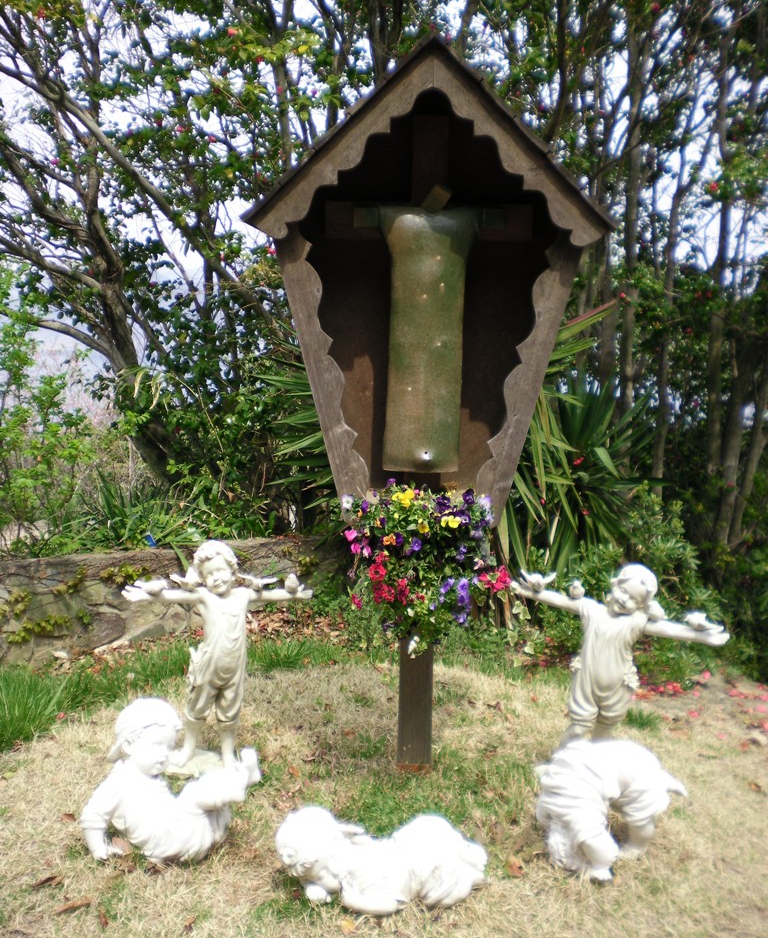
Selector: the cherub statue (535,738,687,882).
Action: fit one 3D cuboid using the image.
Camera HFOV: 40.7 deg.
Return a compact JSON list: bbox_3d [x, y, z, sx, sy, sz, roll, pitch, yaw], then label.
[{"bbox_3d":[0.689,1.002,3.146,0.410,0.360,0.280,-1,5,-28],"label":"cherub statue"}]

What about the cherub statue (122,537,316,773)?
[{"bbox_3d":[-0.620,0.693,3.842,0.670,0.820,0.220,1,4,-11],"label":"cherub statue"}]

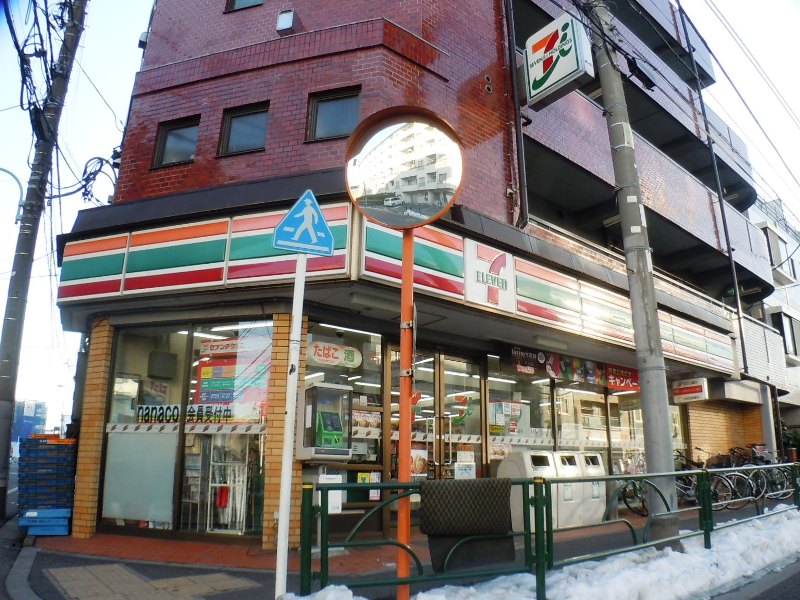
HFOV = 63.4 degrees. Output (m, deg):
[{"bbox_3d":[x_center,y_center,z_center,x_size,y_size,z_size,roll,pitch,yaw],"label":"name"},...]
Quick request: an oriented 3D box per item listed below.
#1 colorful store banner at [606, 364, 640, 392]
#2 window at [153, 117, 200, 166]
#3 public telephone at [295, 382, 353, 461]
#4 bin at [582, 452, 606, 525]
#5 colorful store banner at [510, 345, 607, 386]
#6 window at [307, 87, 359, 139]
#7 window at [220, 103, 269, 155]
[{"bbox_3d":[4.216,1.496,12.081,1.500,0.440,0.040,13,-19,-43],"label":"colorful store banner"},{"bbox_3d":[-2.891,-2.034,8.435,0.690,0.670,0.140,-4,-14,18],"label":"window"},{"bbox_3d":[-0.771,1.236,6.530,0.500,0.740,0.310,13,-19,-43],"label":"public telephone"},{"bbox_3d":[2.559,2.649,9.138,0.620,0.980,0.450,13,-19,-43],"label":"bin"},{"bbox_3d":[2.656,1.104,10.495,2.900,0.420,0.040,13,-19,-43],"label":"colorful store banner"},{"bbox_3d":[-0.786,-2.190,7.717,0.690,0.670,0.140,-4,-14,18],"label":"window"},{"bbox_3d":[-1.934,-2.114,8.106,0.690,0.670,0.140,-4,-14,18],"label":"window"}]

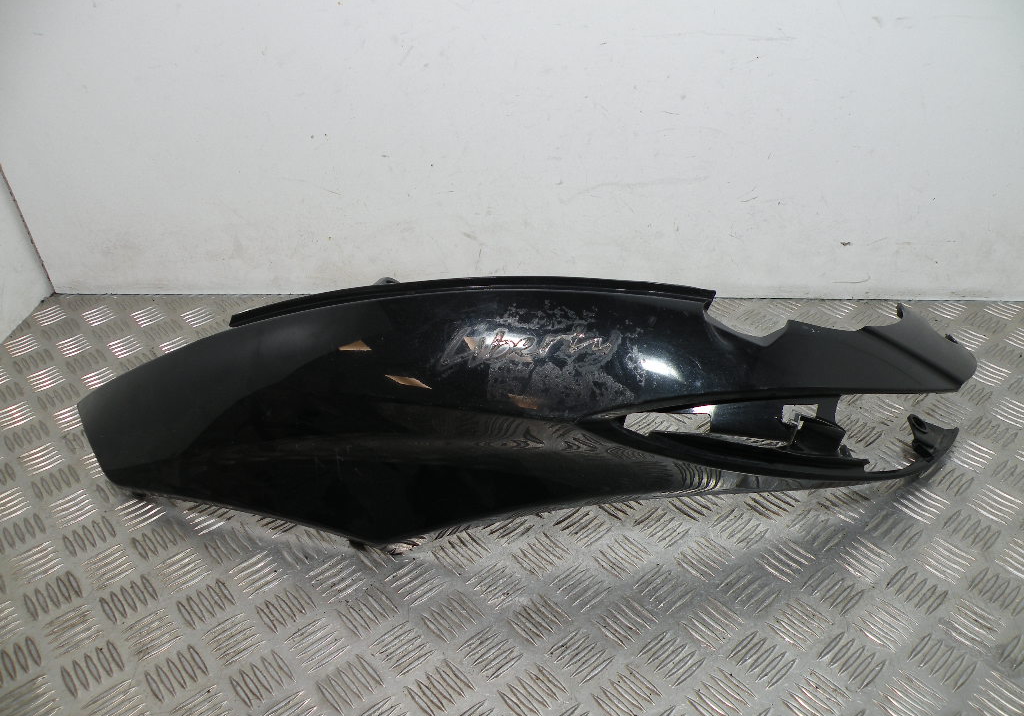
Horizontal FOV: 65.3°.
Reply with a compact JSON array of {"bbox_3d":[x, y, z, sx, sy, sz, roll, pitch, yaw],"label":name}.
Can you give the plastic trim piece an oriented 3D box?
[{"bbox_3d":[0.013,0.038,0.668,0.725,0.130,0.225,-1,69,0],"label":"plastic trim piece"}]

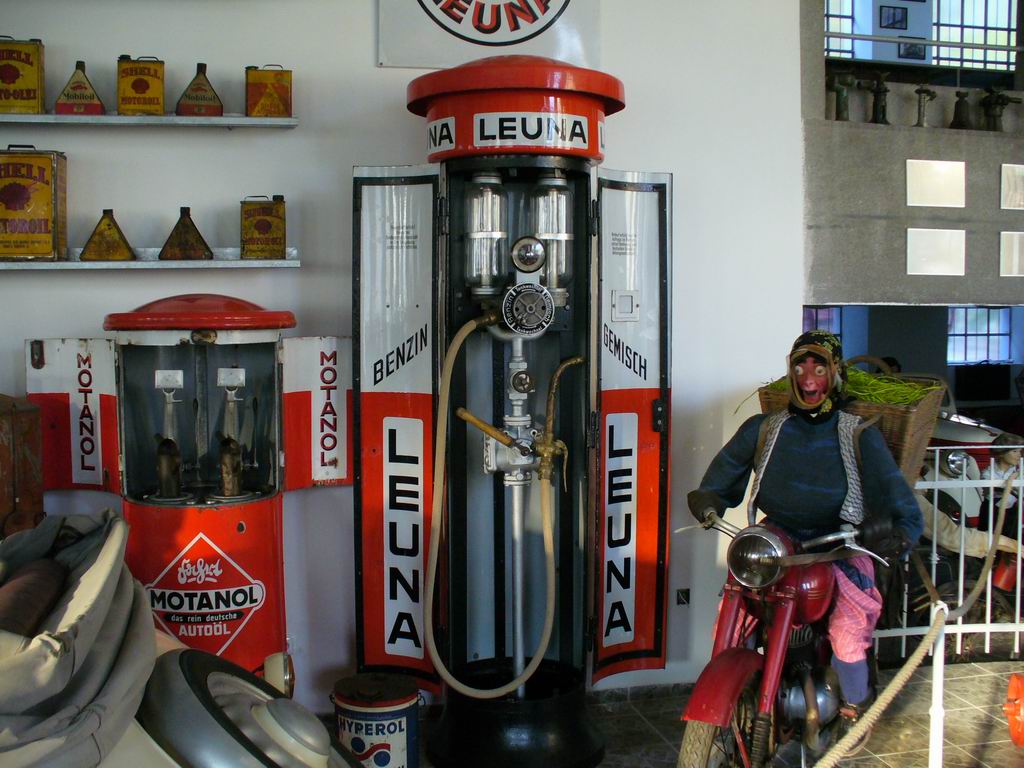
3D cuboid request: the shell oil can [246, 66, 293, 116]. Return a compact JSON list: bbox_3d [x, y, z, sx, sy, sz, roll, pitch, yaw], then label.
[{"bbox_3d":[-0.792,-0.955,3.567,0.145,0.150,0.085,-1,5,-9],"label":"shell oil can"}]

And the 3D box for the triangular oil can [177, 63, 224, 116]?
[{"bbox_3d":[-1.004,-0.945,3.519,0.135,0.154,0.080,-1,5,-13],"label":"triangular oil can"}]

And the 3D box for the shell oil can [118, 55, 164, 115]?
[{"bbox_3d":[-1.176,-0.950,3.478,0.128,0.169,0.085,-1,5,-14],"label":"shell oil can"}]

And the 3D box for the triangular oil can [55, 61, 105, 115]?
[{"bbox_3d":[-1.357,-0.930,3.438,0.133,0.149,0.080,-1,5,-15],"label":"triangular oil can"}]

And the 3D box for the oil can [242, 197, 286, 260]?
[{"bbox_3d":[-0.816,-0.516,3.599,0.140,0.205,0.085,-1,5,-10],"label":"oil can"}]

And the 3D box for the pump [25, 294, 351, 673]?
[{"bbox_3d":[-0.954,0.489,3.384,1.060,1.539,0.600,-1,5,-14],"label":"pump"}]

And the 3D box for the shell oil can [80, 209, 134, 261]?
[{"bbox_3d":[-1.289,-0.475,3.492,0.150,0.162,0.085,-1,5,-15],"label":"shell oil can"}]

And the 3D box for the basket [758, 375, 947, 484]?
[{"bbox_3d":[1.120,0.252,3.694,0.510,0.460,0.380,8,8,29],"label":"basket"}]

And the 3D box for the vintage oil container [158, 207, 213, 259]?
[{"bbox_3d":[-1.056,-0.486,3.545,0.159,0.171,0.085,-1,5,-13],"label":"vintage oil container"}]

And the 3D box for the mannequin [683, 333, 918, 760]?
[{"bbox_3d":[0.865,0.456,3.280,0.680,1.225,0.660,3,5,29],"label":"mannequin"}]

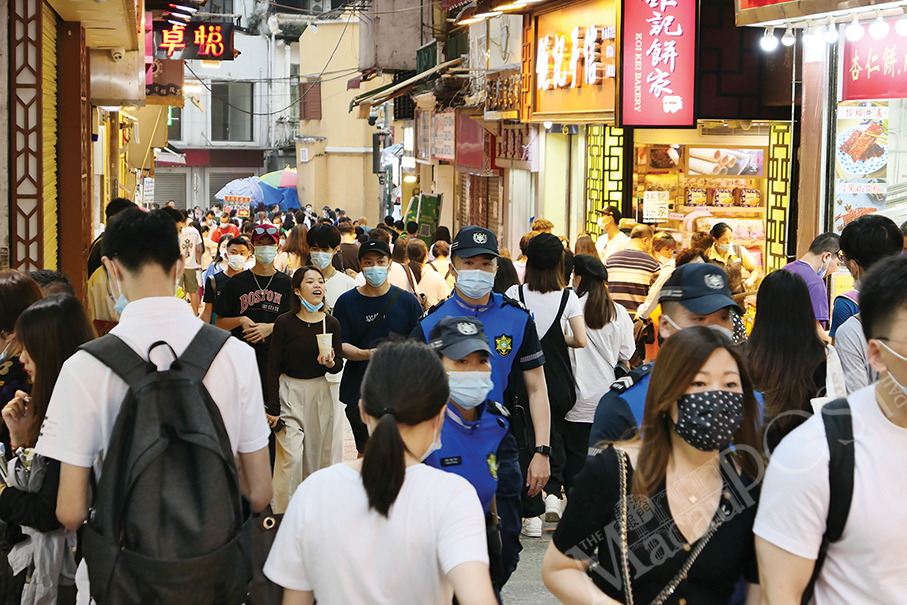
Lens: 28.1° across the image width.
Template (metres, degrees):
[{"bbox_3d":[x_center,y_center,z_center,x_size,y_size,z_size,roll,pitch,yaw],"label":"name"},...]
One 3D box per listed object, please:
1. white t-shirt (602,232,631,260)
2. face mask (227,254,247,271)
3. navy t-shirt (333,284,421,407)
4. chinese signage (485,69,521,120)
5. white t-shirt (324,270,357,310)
[{"bbox_3d":[1.438,-0.318,16.000,0.270,0.660,0.450,-3,6,-34],"label":"white t-shirt"},{"bbox_3d":[-1.423,-0.262,11.900,0.140,0.105,0.080,0,9,-6],"label":"face mask"},{"bbox_3d":[-0.408,0.236,9.750,0.500,0.650,0.280,1,5,-2],"label":"navy t-shirt"},{"bbox_3d":[0.480,-2.100,18.250,0.120,0.520,2.500,0,6,-7],"label":"chinese signage"},{"bbox_3d":[-0.743,0.141,10.700,0.460,0.660,0.270,1,5,-3],"label":"white t-shirt"}]

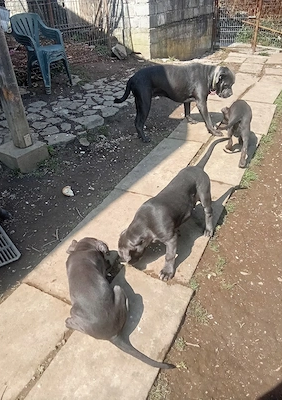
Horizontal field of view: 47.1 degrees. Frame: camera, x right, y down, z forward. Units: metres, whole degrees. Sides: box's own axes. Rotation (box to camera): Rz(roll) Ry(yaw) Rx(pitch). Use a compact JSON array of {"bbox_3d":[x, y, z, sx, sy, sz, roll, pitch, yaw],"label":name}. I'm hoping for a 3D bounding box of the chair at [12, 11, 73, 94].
[{"bbox_3d":[-1.355,-2.027,4.469,0.559,0.897,0.585,17,38,24],"label":"chair"}]

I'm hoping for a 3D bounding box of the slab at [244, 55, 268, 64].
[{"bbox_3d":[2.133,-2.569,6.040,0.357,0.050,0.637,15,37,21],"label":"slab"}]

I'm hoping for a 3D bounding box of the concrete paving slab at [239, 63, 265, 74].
[{"bbox_3d":[1.889,-2.217,5.532,0.338,0.050,0.637,15,37,21],"label":"concrete paving slab"}]

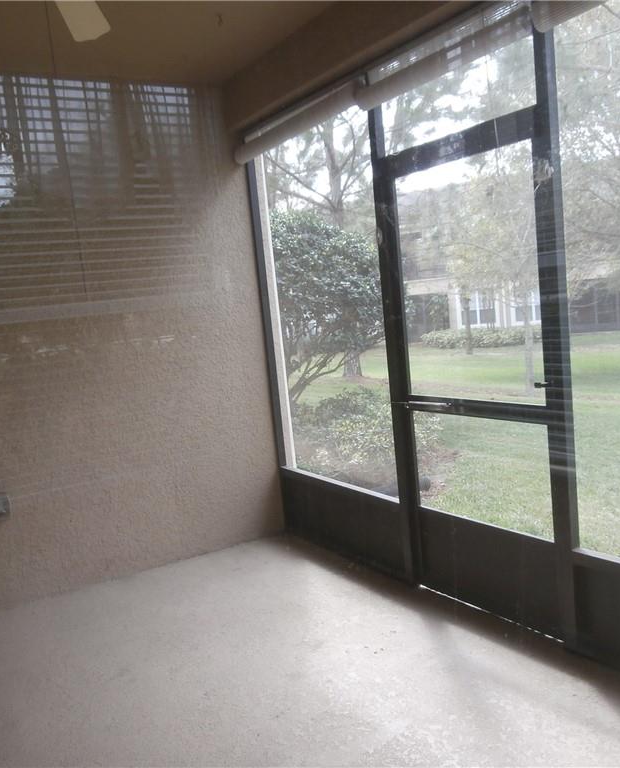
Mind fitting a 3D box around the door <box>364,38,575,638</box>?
[{"bbox_3d":[0.679,-0.152,3.065,0.060,2.348,1.001,-9,7,-33],"label":"door"}]

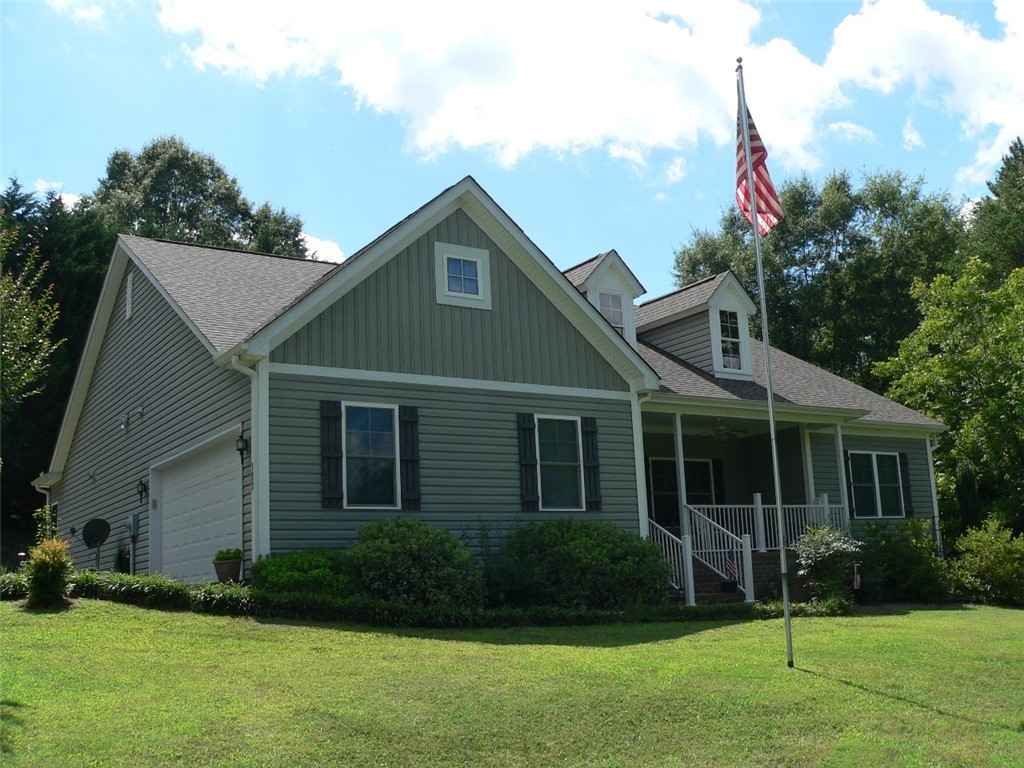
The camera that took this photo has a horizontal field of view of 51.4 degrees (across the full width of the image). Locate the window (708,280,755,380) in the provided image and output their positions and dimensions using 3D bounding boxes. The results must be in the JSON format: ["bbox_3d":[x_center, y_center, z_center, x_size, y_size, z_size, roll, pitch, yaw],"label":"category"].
[{"bbox_3d":[4.459,-1.117,21.920,1.150,2.160,0.220,5,-13,-32],"label":"window"}]

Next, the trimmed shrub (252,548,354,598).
[{"bbox_3d":[-2.588,2.386,13.332,1.298,0.611,1.168,5,-13,-32],"label":"trimmed shrub"}]

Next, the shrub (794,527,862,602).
[{"bbox_3d":[6.130,3.512,20.718,1.237,1.425,1.175,5,-13,-32],"label":"shrub"}]

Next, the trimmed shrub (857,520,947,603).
[{"bbox_3d":[8.391,3.841,22.972,1.968,1.715,1.673,5,-13,-32],"label":"trimmed shrub"}]

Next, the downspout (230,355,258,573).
[{"bbox_3d":[-3.503,1.028,13.985,0.340,2.890,0.110,5,-13,-32],"label":"downspout"}]

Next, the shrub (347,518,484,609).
[{"bbox_3d":[-1.256,2.347,13.907,1.828,1.108,1.645,5,-13,-32],"label":"shrub"}]

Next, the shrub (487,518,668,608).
[{"bbox_3d":[0.946,2.622,15.539,2.750,1.330,1.600,5,-13,-32],"label":"shrub"}]

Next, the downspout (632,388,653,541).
[{"bbox_3d":[2.213,1.606,17.708,0.190,2.850,0.110,5,-13,-32],"label":"downspout"}]

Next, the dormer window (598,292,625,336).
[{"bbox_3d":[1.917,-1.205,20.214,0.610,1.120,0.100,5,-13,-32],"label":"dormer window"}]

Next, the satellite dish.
[{"bbox_3d":[-7.700,2.759,19.625,0.340,0.620,0.640,-8,-13,26],"label":"satellite dish"}]

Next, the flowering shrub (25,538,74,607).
[{"bbox_3d":[-5.337,2.170,12.302,0.540,0.760,0.540,5,-13,-32],"label":"flowering shrub"}]

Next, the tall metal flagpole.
[{"bbox_3d":[2.937,-0.449,12.400,0.075,7.290,0.075,5,-13,-32],"label":"tall metal flagpole"}]

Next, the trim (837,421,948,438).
[{"bbox_3d":[8.888,1.002,24.765,4.200,0.250,0.150,5,-13,-32],"label":"trim"}]

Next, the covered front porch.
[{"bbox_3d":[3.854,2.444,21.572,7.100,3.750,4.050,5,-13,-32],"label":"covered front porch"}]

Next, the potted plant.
[{"bbox_3d":[-3.722,2.385,13.980,0.420,0.460,0.420,5,-13,-32],"label":"potted plant"}]

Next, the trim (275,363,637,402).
[{"bbox_3d":[-0.637,-0.015,16.045,6.250,0.140,0.045,5,-13,-32],"label":"trim"}]

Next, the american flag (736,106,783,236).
[{"bbox_3d":[2.985,-2.631,12.794,0.520,1.820,0.320,-6,-12,14],"label":"american flag"}]

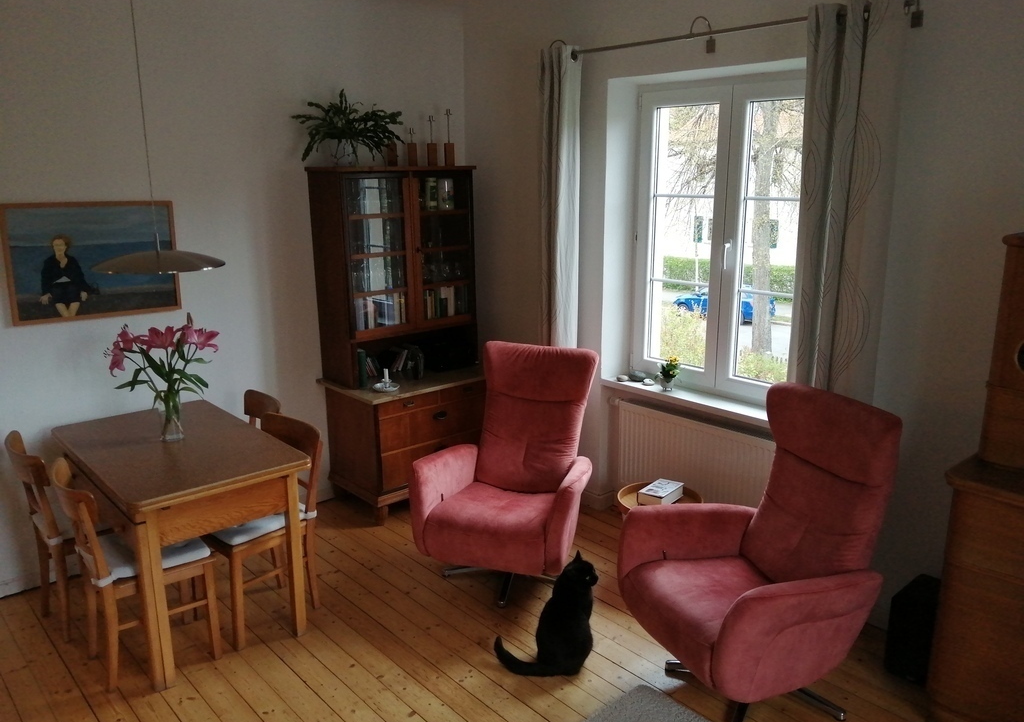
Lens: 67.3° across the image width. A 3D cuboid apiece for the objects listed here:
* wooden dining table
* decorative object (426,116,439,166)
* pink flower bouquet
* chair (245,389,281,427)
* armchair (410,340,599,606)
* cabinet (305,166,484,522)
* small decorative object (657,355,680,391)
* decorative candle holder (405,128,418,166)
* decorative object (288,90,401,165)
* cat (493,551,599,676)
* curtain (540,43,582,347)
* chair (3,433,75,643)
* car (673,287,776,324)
[{"bbox_3d":[-1.468,0.733,3.435,0.718,0.769,1.172,-12,18,-41],"label":"wooden dining table"},{"bbox_3d":[-0.467,-1.294,4.545,0.047,0.294,0.047,0,13,0],"label":"decorative object"},{"bbox_3d":[-1.523,0.080,3.347,0.406,0.540,0.406,-12,18,-41],"label":"pink flower bouquet"},{"bbox_3d":[-1.351,0.596,3.667,0.470,0.840,0.420,-13,19,-41],"label":"chair"},{"bbox_3d":[0.025,0.498,3.561,0.740,1.070,0.870,5,15,19],"label":"armchair"},{"bbox_3d":[-0.580,-0.124,4.365,0.900,1.900,0.600,-13,19,-41],"label":"cabinet"},{"bbox_3d":[0.848,0.061,4.161,0.106,0.182,0.110,0,13,0],"label":"small decorative object"},{"bbox_3d":[-0.553,-1.186,4.260,0.052,0.212,0.052,-6,15,-22],"label":"decorative candle holder"},{"bbox_3d":[-0.863,-1.236,4.108,0.539,0.402,0.454,-12,18,-41],"label":"decorative object"},{"bbox_3d":[0.141,0.967,3.016,0.440,0.420,0.360,7,16,28],"label":"cat"},{"bbox_3d":[0.257,-0.387,4.187,0.130,2.450,0.190,-13,19,-41],"label":"curtain"},{"bbox_3d":[-1.834,0.721,3.335,0.459,0.837,0.425,-12,18,-41],"label":"chair"},{"bbox_3d":[9.017,-2.661,33.161,1.780,1.500,4.300,-13,19,-41],"label":"car"}]

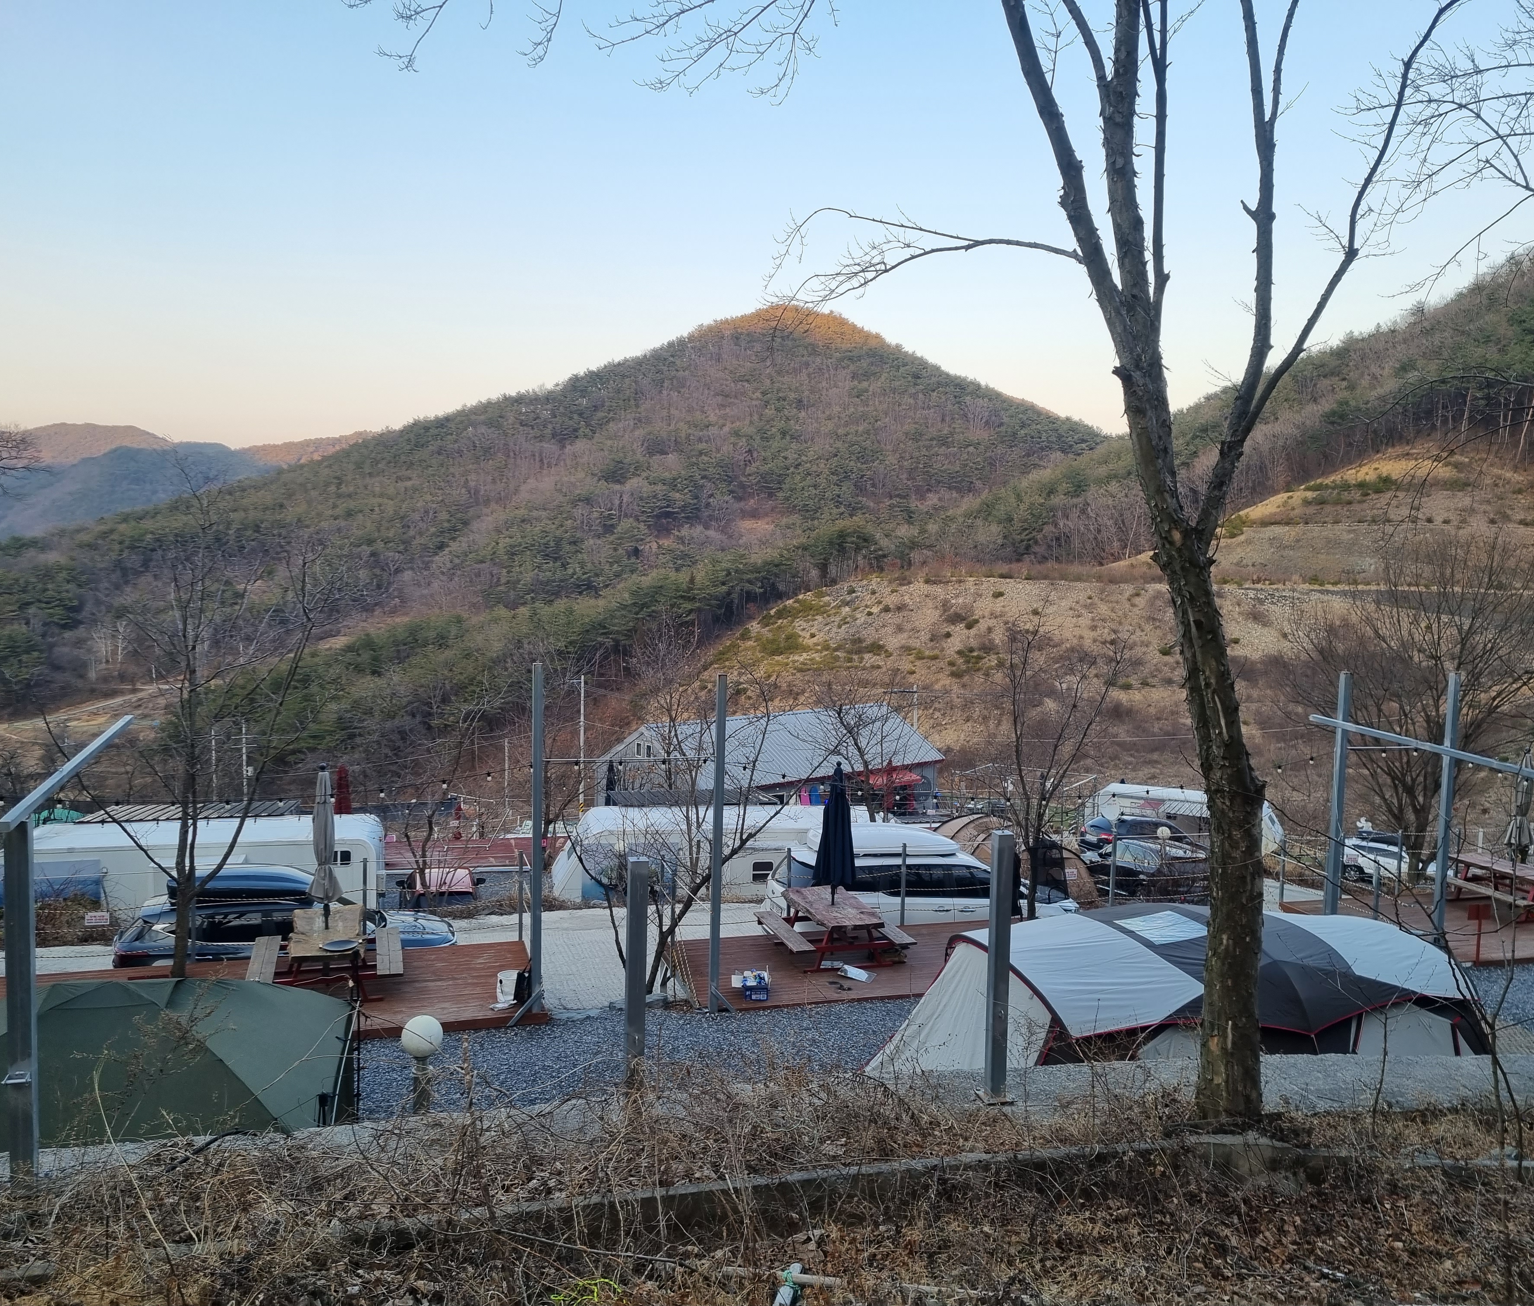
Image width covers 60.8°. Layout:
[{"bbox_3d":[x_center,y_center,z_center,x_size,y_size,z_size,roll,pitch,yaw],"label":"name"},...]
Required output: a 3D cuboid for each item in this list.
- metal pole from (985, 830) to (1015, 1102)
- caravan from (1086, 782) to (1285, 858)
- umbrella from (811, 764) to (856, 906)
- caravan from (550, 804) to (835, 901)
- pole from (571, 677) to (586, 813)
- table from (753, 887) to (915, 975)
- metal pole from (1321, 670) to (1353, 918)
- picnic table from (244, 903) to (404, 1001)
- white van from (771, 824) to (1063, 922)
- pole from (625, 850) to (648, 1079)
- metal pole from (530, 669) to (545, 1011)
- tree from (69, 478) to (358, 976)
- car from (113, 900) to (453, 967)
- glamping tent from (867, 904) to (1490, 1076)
[{"bbox_3d":[1.530,2.032,8.540,0.110,1.774,0.110,0,5,-18],"label":"metal pole"},{"bbox_3d":[15.057,6.434,47.000,6.900,2.650,2.400,3,6,14],"label":"caravan"},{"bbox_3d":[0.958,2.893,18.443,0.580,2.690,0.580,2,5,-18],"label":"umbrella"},{"bbox_3d":[-1.270,4.725,28.282,6.700,2.550,2.300,1,5,-8],"label":"caravan"},{"bbox_3d":[-13.389,7.115,95.000,0.350,11.100,0.350,0,6,-18],"label":"pole"},{"bbox_3d":[0.940,3.940,18.558,1.740,0.740,1.850,0,5,-18],"label":"table"},{"bbox_3d":[9.287,2.354,21.300,0.140,4.150,0.140,0,6,-18],"label":"metal pole"},{"bbox_3d":[-5.529,3.837,16.476,1.800,0.730,1.840,0,6,-17],"label":"picnic table"},{"bbox_3d":[2.763,4.109,23.185,5.115,2.080,1.985,0,5,-14],"label":"white van"},{"bbox_3d":[-1.052,2.657,10.500,0.140,2.070,0.140,0,6,-18],"label":"pole"},{"bbox_3d":[-2.853,2.299,16.250,0.110,4.390,0.110,0,6,-18],"label":"metal pole"},{"bbox_3d":[-6.546,1.038,15.446,3.350,6.145,3.200,1,5,0],"label":"tree"},{"bbox_3d":[-7.004,4.199,19.348,4.650,1.670,1.870,0,6,-18],"label":"car"},{"bbox_3d":[4.286,3.761,14.171,6.200,2.100,3.500,0,5,-16],"label":"glamping tent"}]

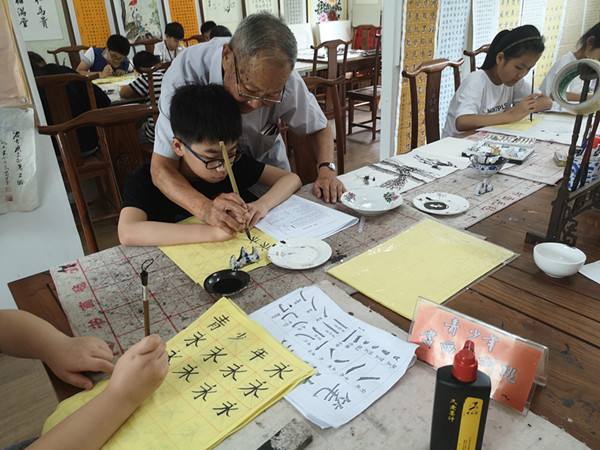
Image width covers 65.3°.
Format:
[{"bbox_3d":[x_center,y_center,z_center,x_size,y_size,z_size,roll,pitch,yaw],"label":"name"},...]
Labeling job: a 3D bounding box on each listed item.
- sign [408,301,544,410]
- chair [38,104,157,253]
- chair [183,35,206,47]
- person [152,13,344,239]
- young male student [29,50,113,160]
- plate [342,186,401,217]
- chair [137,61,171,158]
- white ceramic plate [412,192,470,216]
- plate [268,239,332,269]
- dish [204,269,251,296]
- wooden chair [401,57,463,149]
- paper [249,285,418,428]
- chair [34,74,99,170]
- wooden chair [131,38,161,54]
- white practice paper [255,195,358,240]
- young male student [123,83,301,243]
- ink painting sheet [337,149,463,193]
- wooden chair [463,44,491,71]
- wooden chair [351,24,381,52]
[{"bbox_3d":[0.273,0.189,0.734,0.202,0.098,0.078,20,34,41],"label":"sign"},{"bbox_3d":[-0.666,0.041,1.929,0.480,0.980,0.470,-18,30,-27],"label":"chair"},{"bbox_3d":[-1.002,-1.599,5.432,0.480,1.050,0.460,-20,29,-31],"label":"chair"},{"bbox_3d":[-0.130,-0.004,1.563,0.560,1.320,0.720,-14,29,-21],"label":"person"},{"bbox_3d":[-1.536,-0.510,3.108,0.550,1.100,0.680,-20,29,-31],"label":"young male student"},{"bbox_3d":[0.208,-0.060,1.355,0.178,0.034,0.178,-3,25,1],"label":"plate"},{"bbox_3d":[-0.787,-0.556,3.160,0.480,1.050,0.460,-20,29,-31],"label":"chair"},{"bbox_3d":[0.394,-0.052,1.304,0.149,0.020,0.149,-2,27,1],"label":"white ceramic plate"},{"bbox_3d":[0.001,0.073,1.097,0.149,0.020,0.149,-2,27,1],"label":"plate"},{"bbox_3d":[-0.155,0.128,1.004,0.097,0.022,0.097,-3,27,0],"label":"dish"},{"bbox_3d":[0.764,-0.182,2.125,0.480,1.060,0.460,-23,31,-35],"label":"wooden chair"},{"bbox_3d":[0.038,0.204,0.840,0.225,0.010,0.305,-22,31,-34],"label":"paper"},{"bbox_3d":[-1.464,-0.422,2.967,0.480,1.050,0.460,-20,29,-31],"label":"chair"},{"bbox_3d":[-1.503,-1.541,5.189,0.470,0.980,0.480,22,36,40],"label":"wooden chair"},{"bbox_3d":[-0.007,-0.019,1.289,0.213,0.012,0.260,-25,34,-37],"label":"white practice paper"},{"bbox_3d":[-0.248,0.130,1.513,0.660,1.130,0.600,-23,31,-35],"label":"young male student"},{"bbox_3d":[0.365,-0.194,1.653,0.400,0.006,0.270,-21,30,-33],"label":"ink painting sheet"},{"bbox_3d":[1.452,-0.768,3.321,0.480,0.980,0.470,-24,33,-35],"label":"wooden chair"},{"bbox_3d":[0.625,-1.866,5.610,0.470,0.980,0.480,-23,33,-34],"label":"wooden chair"}]

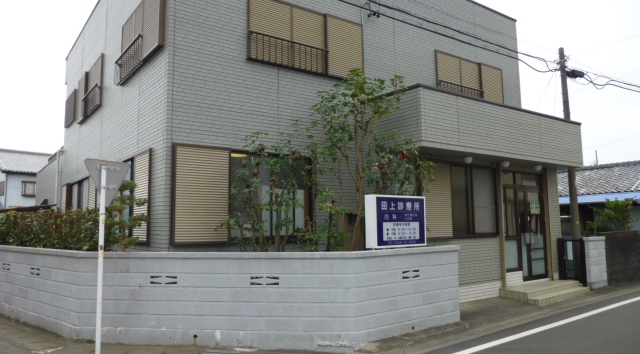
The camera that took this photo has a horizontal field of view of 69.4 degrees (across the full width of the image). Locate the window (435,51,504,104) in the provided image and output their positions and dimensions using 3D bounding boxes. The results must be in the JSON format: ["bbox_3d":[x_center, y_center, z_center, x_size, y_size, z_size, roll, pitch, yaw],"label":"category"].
[{"bbox_3d":[3.524,-2.188,10.626,2.453,1.024,0.148,3,-6,-36],"label":"window"}]

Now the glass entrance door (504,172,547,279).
[{"bbox_3d":[4.902,1.191,10.990,1.753,2.561,0.138,3,-6,-36],"label":"glass entrance door"}]

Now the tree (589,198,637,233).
[{"bbox_3d":[8.729,1.440,13.718,1.300,1.663,1.150,0,-5,0],"label":"tree"}]

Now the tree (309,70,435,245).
[{"bbox_3d":[0.775,0.165,7.030,1.850,3.688,1.500,0,-5,0],"label":"tree"}]

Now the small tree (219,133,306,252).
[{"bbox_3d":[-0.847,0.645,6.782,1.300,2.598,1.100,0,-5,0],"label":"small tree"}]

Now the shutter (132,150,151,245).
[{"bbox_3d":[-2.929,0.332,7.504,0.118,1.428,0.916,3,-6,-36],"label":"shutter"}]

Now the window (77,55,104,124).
[{"bbox_3d":[-5.797,-2.152,11.576,0.207,1.172,2.512,3,-6,-36],"label":"window"}]

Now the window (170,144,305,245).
[{"bbox_3d":[-1.080,0.292,7.051,2.285,1.438,0.158,3,-6,-36],"label":"window"}]

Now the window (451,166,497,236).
[{"bbox_3d":[3.219,0.506,9.620,1.458,1.433,0.118,3,-6,-36],"label":"window"}]

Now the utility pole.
[{"bbox_3d":[6.869,-0.440,12.666,0.240,6.428,0.240,-1,-6,0],"label":"utility pole"}]

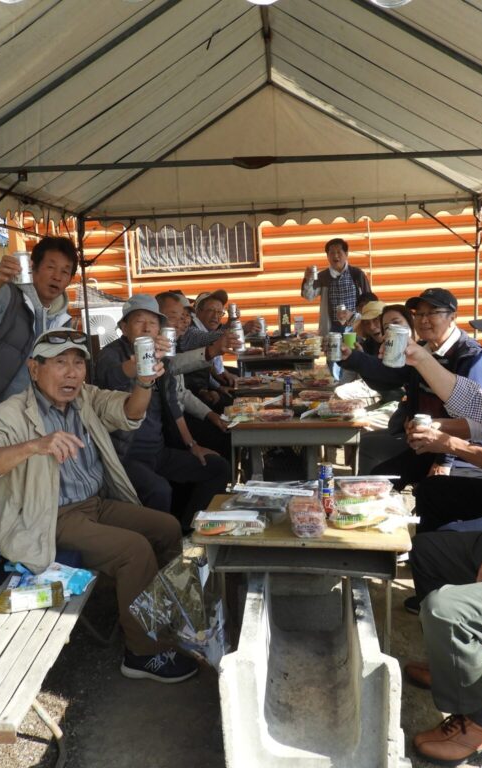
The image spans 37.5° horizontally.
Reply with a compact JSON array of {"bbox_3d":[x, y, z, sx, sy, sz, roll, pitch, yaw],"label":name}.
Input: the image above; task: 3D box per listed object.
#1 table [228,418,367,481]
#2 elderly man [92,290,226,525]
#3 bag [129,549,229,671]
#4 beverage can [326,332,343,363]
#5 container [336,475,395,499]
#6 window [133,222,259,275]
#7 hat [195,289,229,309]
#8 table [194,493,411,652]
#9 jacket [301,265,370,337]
[{"bbox_3d":[0.299,0.495,3.389,0.620,0.770,0.420,-1,10,7],"label":"table"},{"bbox_3d":[-0.400,0.238,3.400,0.740,1.320,0.580,4,10,34],"label":"elderly man"},{"bbox_3d":[-0.194,0.689,2.200,0.290,0.360,0.200,-1,9,6],"label":"bag"},{"bbox_3d":[0.448,-0.178,3.380,0.066,0.122,0.066,-2,10,0],"label":"beverage can"},{"bbox_3d":[0.373,0.312,2.130,0.180,0.050,0.120,-2,9,3],"label":"container"},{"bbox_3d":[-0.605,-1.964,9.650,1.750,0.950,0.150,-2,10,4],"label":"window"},{"bbox_3d":[-0.193,-0.578,4.800,0.260,0.140,0.180,4,11,36],"label":"hat"},{"bbox_3d":[0.217,0.755,2.222,0.600,0.720,0.400,-1,10,11],"label":"table"},{"bbox_3d":[0.738,-0.635,5.600,0.560,0.630,0.400,-1,9,6],"label":"jacket"}]

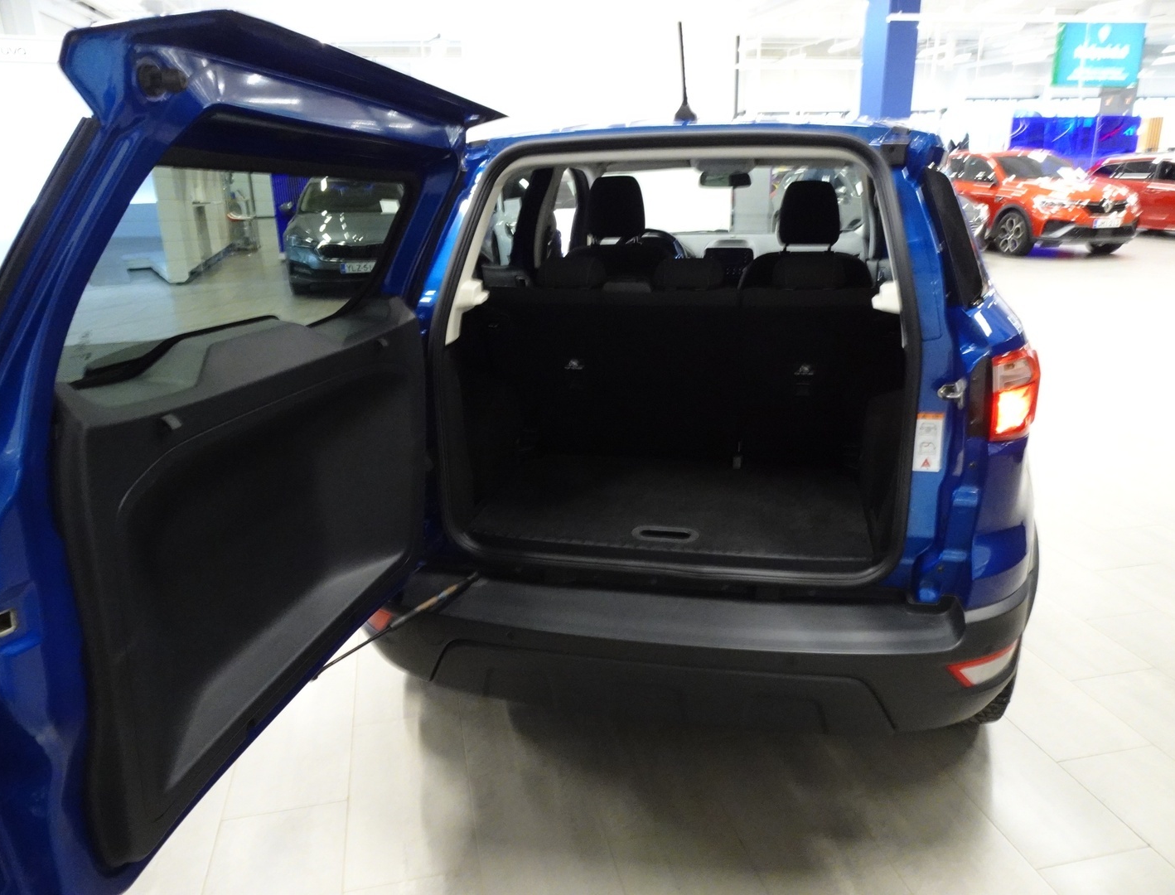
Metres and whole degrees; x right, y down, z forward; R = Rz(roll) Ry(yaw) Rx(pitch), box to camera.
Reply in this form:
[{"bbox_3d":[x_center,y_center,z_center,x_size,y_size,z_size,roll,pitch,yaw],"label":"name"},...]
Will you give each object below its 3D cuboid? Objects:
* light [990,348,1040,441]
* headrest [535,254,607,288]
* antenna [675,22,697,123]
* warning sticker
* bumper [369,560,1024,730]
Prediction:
[{"bbox_3d":[0.877,-0.108,1.686,0.136,0.194,0.182,3,18,12],"label":"light"},{"bbox_3d":[-0.043,-0.507,2.472,0.220,0.138,0.121,3,18,12],"label":"headrest"},{"bbox_3d":[0.228,-0.889,1.985,0.057,0.202,0.172,3,18,12],"label":"antenna"},{"bbox_3d":[0.701,-0.012,1.701,0.052,0.126,0.005,3,18,12],"label":"warning sticker"},{"bbox_3d":[0.166,0.414,1.961,1.737,0.278,0.434,3,18,12],"label":"bumper"}]

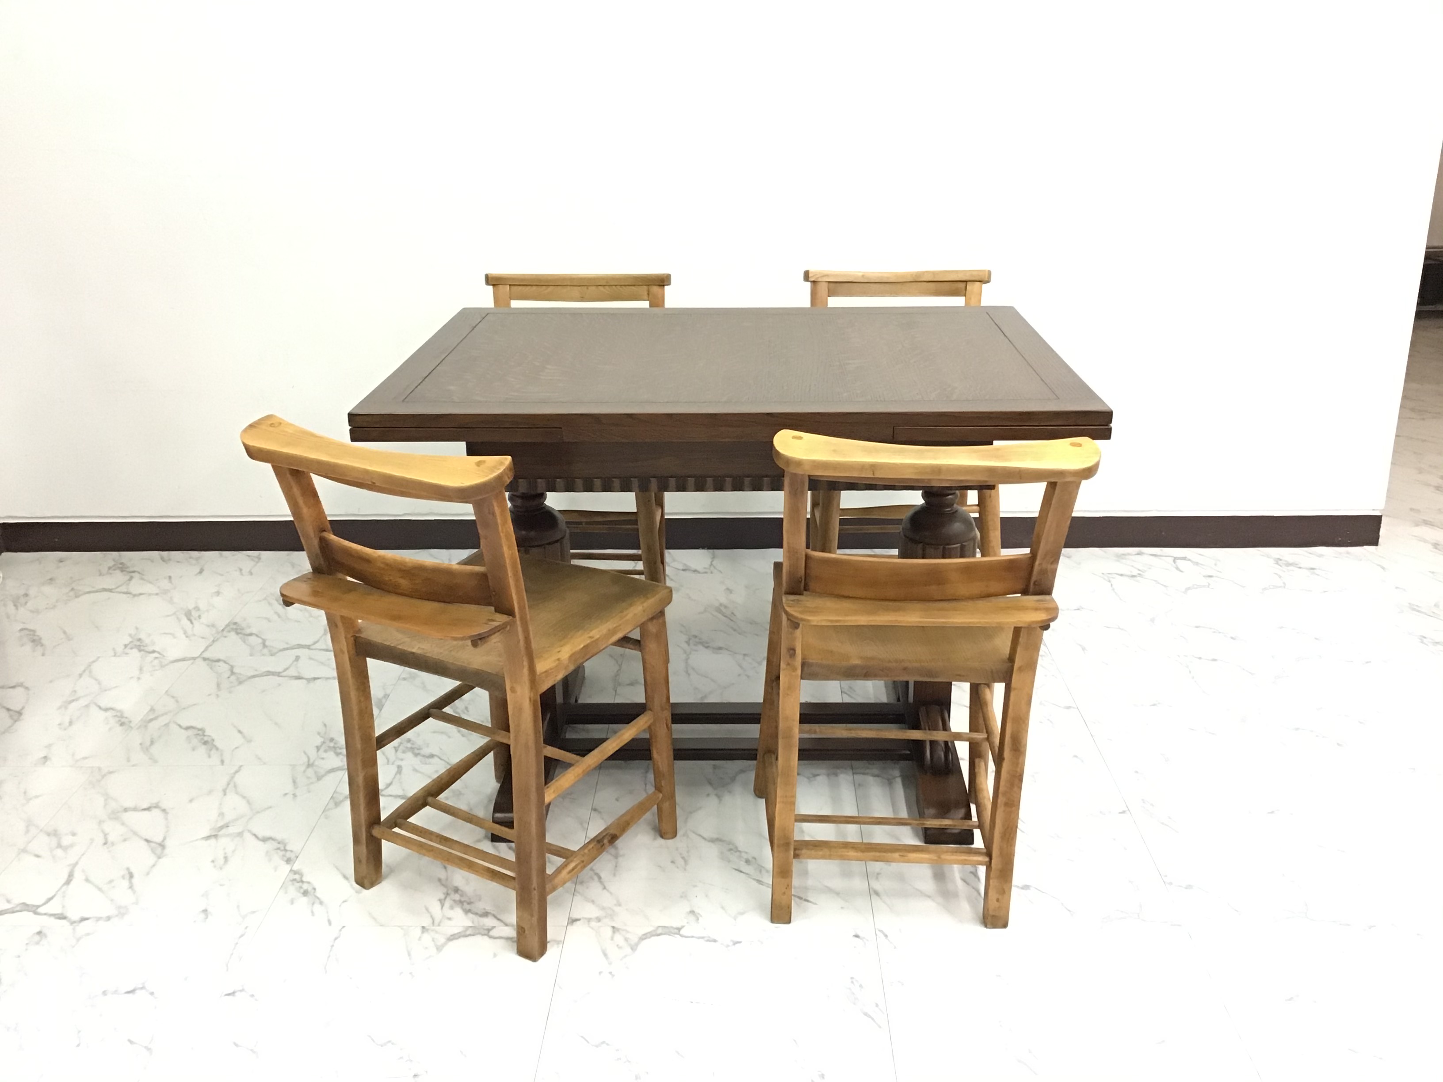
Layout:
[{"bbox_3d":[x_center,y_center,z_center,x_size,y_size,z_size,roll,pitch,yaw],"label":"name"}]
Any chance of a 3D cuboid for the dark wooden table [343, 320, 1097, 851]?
[{"bbox_3d":[0.022,0.036,2.289,1.066,0.753,0.756,0,21,2],"label":"dark wooden table"}]

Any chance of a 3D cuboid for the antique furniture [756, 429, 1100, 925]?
[{"bbox_3d":[0.270,0.165,1.921,0.432,0.771,0.494,0,21,2],"label":"antique furniture"}]

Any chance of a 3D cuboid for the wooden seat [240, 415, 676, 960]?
[{"bbox_3d":[-0.356,0.170,1.927,0.426,0.771,0.494,11,24,28],"label":"wooden seat"}]

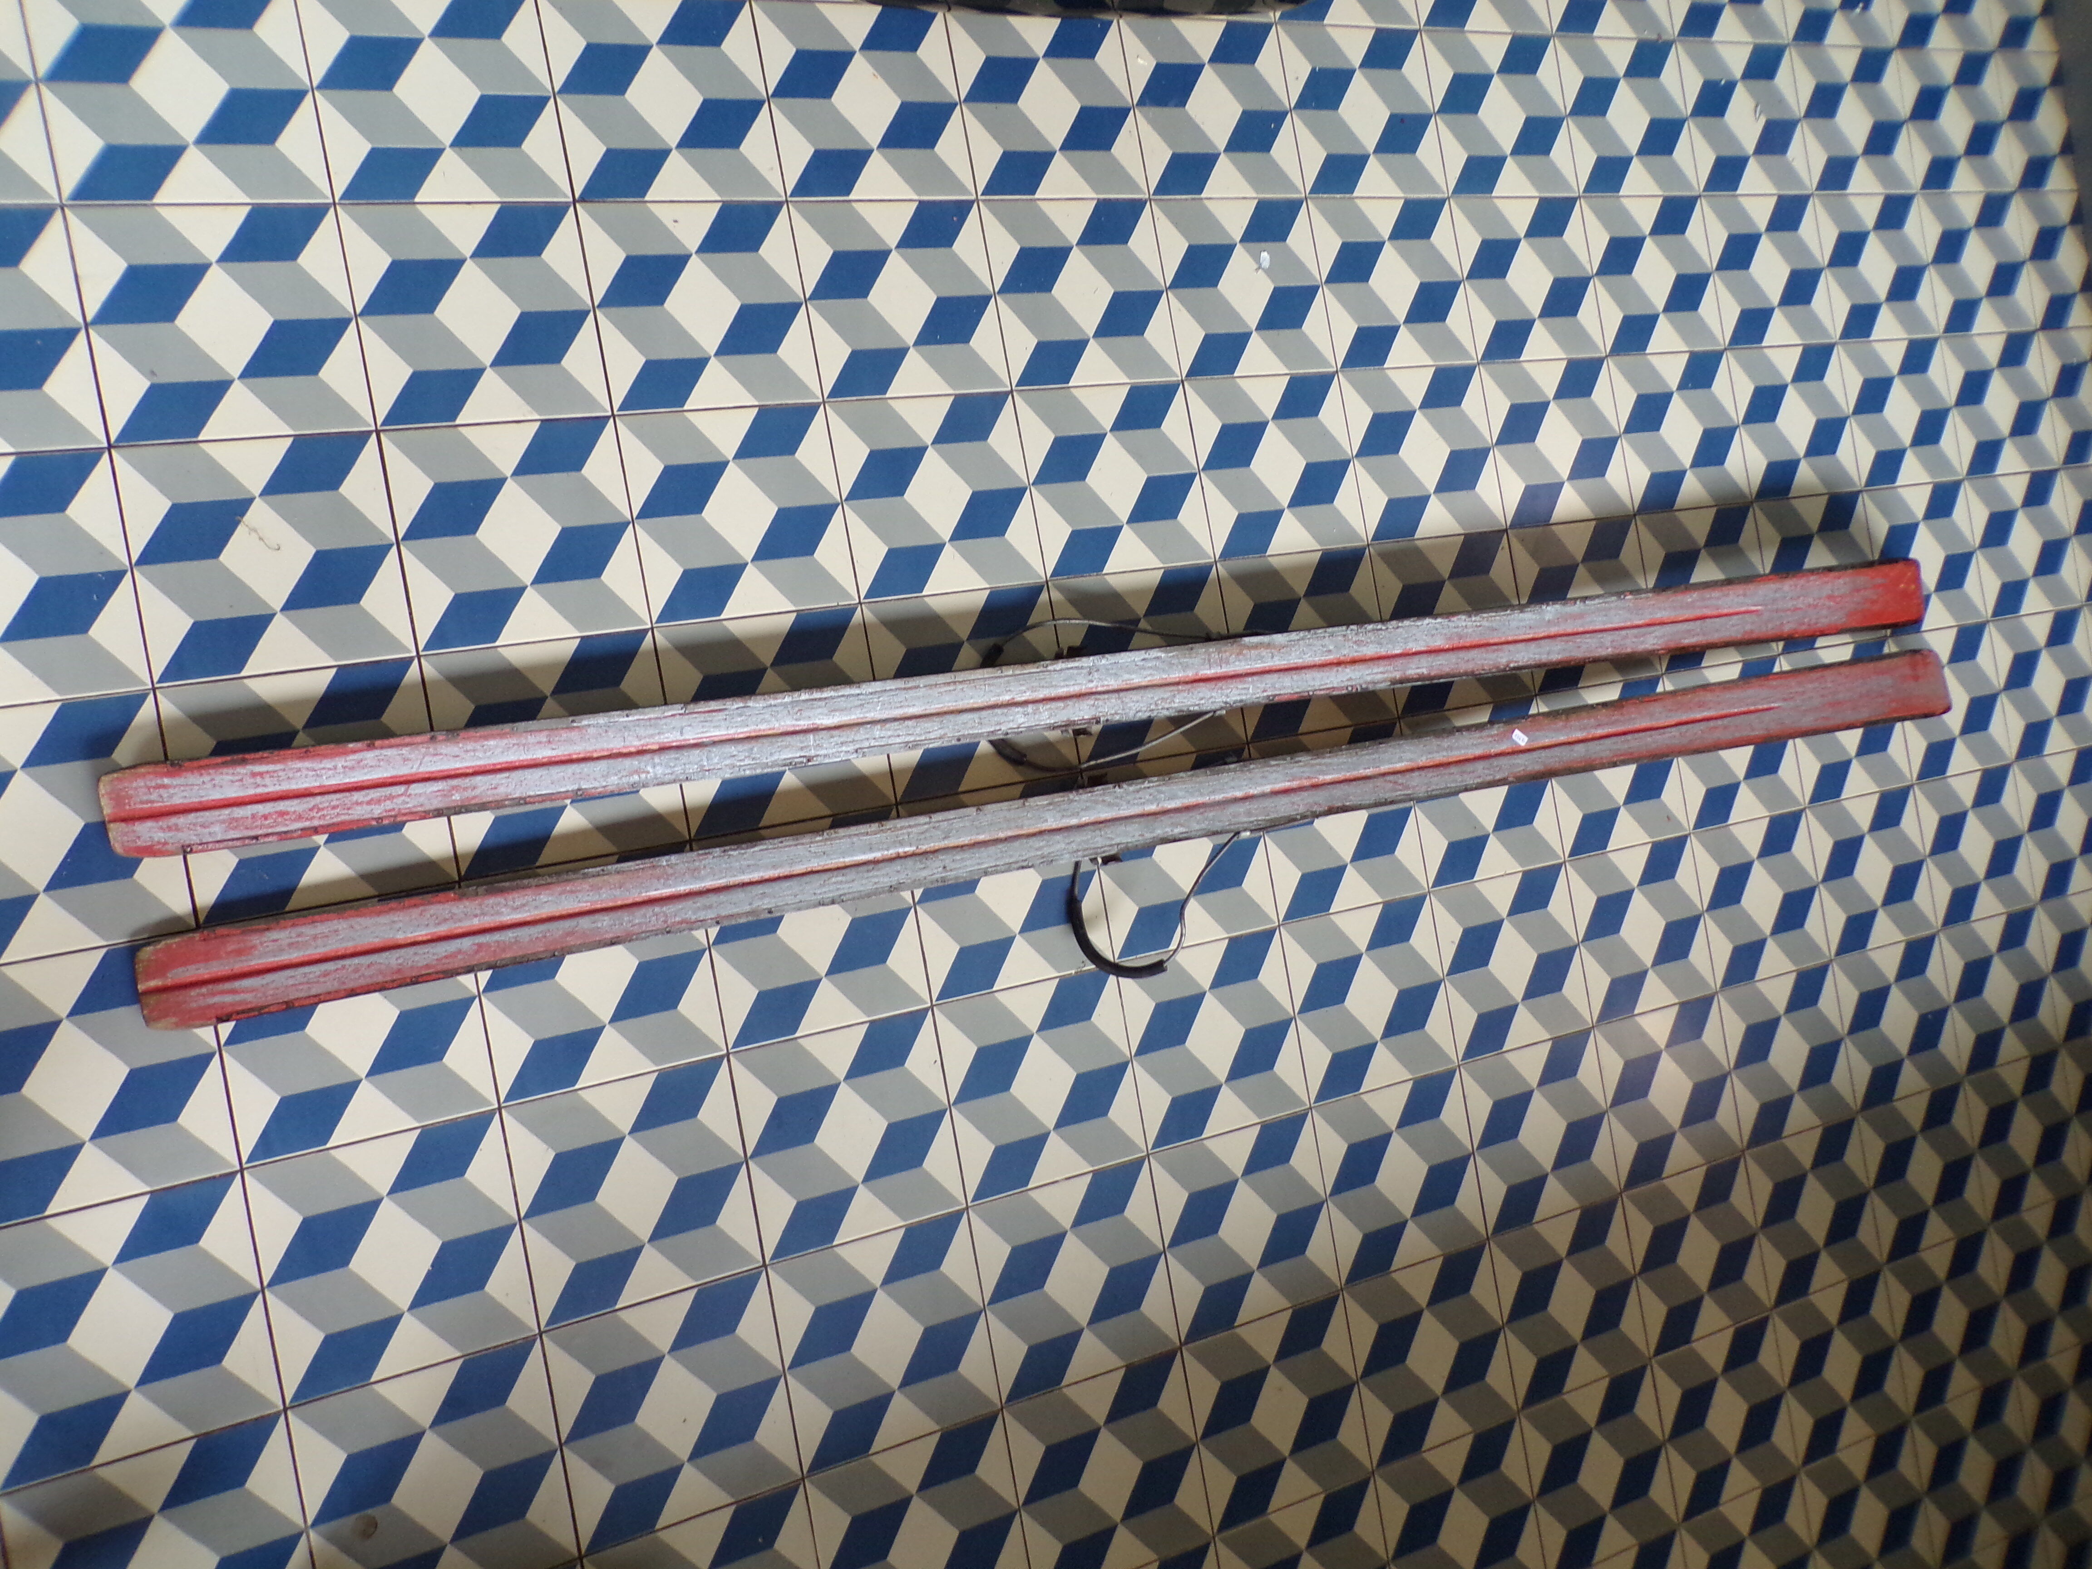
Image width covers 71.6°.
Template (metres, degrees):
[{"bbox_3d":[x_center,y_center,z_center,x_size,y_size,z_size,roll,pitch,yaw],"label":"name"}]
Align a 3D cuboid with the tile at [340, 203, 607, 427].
[{"bbox_3d":[-0.508,-0.422,1.308,0.200,0.010,0.200,-10,90,-22],"label":"tile"}]

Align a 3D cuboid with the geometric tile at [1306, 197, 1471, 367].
[{"bbox_3d":[0.398,-0.582,1.685,0.198,0.012,0.198,-10,90,-22],"label":"geometric tile"}]

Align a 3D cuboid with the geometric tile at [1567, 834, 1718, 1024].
[{"bbox_3d":[0.722,0.173,1.764,0.200,0.015,0.200,-10,90,-22],"label":"geometric tile"}]

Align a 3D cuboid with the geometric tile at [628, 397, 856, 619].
[{"bbox_3d":[-0.291,-0.257,1.385,0.200,0.010,0.200,-10,90,-22],"label":"geometric tile"}]

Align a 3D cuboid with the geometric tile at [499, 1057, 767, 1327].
[{"bbox_3d":[-0.370,0.363,1.309,0.198,0.012,0.198,-10,90,-22],"label":"geometric tile"}]

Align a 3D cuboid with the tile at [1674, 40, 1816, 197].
[{"bbox_3d":[0.918,-0.875,1.913,0.199,0.012,0.199,-10,90,-22],"label":"tile"}]

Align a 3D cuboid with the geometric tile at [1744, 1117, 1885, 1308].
[{"bbox_3d":[0.973,0.535,1.841,0.200,0.015,0.200,-10,90,-22],"label":"geometric tile"}]

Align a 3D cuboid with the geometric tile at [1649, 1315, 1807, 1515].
[{"bbox_3d":[0.826,0.764,1.765,0.200,0.015,0.200,-10,90,-22],"label":"geometric tile"}]

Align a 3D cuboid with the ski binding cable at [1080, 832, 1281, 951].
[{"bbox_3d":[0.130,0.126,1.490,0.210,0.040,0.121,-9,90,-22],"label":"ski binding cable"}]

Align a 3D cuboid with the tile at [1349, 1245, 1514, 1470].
[{"bbox_3d":[0.427,0.631,1.612,0.200,0.015,0.200,-10,90,-22],"label":"tile"}]

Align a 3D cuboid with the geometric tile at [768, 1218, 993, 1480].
[{"bbox_3d":[-0.154,0.528,1.385,0.198,0.012,0.198,-10,90,-22],"label":"geometric tile"}]

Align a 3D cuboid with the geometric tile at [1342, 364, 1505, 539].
[{"bbox_3d":[0.438,-0.386,1.688,0.200,0.012,0.200,-10,90,-22],"label":"geometric tile"}]

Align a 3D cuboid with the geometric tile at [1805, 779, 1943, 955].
[{"bbox_3d":[1.087,0.110,1.917,0.200,0.012,0.200,-10,90,-22],"label":"geometric tile"}]

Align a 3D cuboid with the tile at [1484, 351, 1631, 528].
[{"bbox_3d":[0.621,-0.417,1.763,0.199,0.012,0.199,-10,90,-22],"label":"tile"}]

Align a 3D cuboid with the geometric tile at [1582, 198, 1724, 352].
[{"bbox_3d":[0.769,-0.646,1.838,0.199,0.012,0.199,-10,90,-22],"label":"geometric tile"}]

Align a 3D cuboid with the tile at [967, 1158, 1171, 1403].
[{"bbox_3d":[0.029,0.498,1.459,0.200,0.015,0.200,-10,90,-22],"label":"tile"}]

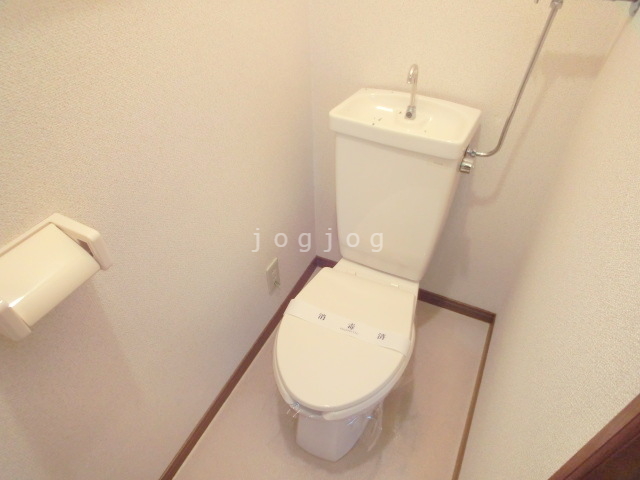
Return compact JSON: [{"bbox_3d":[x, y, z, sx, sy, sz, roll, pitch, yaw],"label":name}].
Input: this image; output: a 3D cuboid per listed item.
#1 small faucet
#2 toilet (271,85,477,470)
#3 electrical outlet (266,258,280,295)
[{"bbox_3d":[0.239,-0.383,1.021,0.027,0.149,0.066,20,48,23],"label":"small faucet"},{"bbox_3d":[0.126,0.141,1.157,0.380,0.871,0.750,18,46,20],"label":"toilet"},{"bbox_3d":[-0.172,0.135,1.431,0.010,0.120,0.070,18,47,21],"label":"electrical outlet"}]

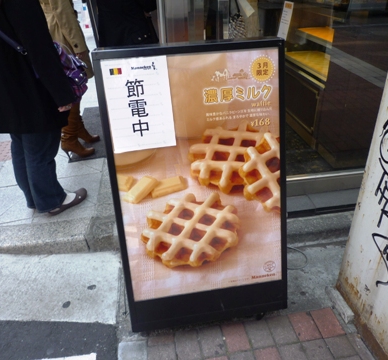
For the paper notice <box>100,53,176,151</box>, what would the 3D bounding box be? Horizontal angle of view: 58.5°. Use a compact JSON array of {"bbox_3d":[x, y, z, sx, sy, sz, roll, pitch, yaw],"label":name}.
[{"bbox_3d":[-0.179,-0.247,1.145,0.210,0.297,0.008,-7,15,-6],"label":"paper notice"}]

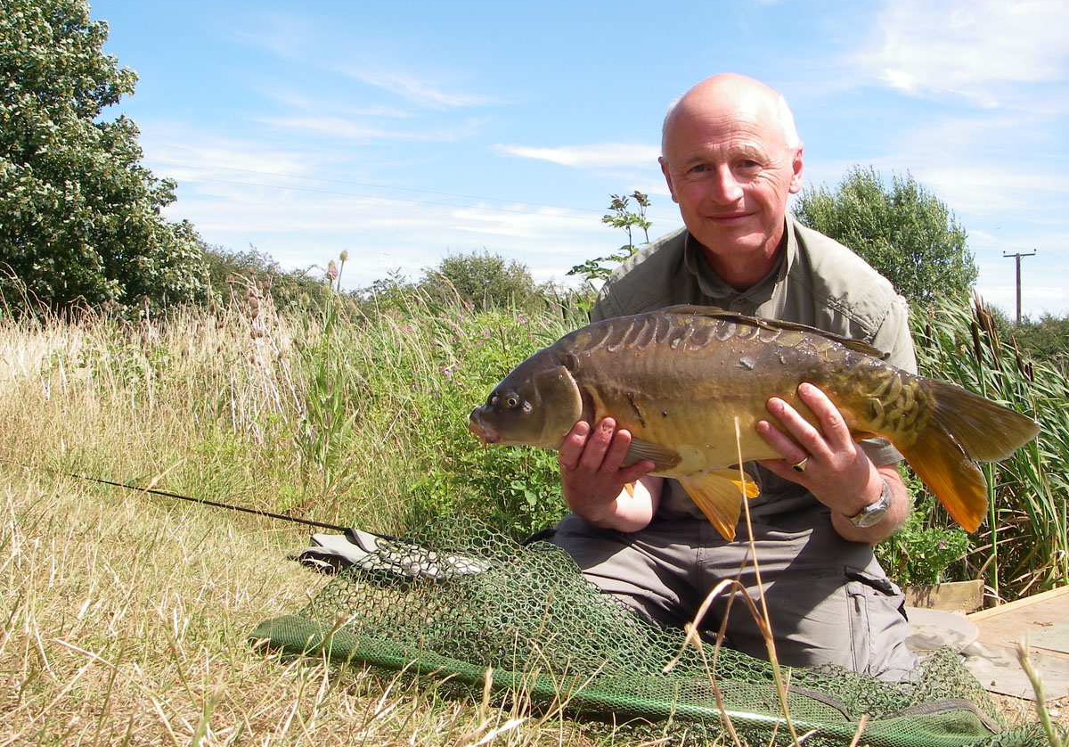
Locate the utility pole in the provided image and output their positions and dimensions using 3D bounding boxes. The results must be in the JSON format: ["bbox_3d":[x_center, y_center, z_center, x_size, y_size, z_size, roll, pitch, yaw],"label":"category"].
[{"bbox_3d":[30.900,-4.350,75.000,2.050,7.300,0.270,1,1,39],"label":"utility pole"}]

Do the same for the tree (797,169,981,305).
[{"bbox_3d":[8.650,-2.600,29.000,4.700,5.100,4.400,0,1,14],"label":"tree"}]

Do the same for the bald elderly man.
[{"bbox_3d":[0.275,-0.005,1.580,0.550,0.790,0.860,0,1,7],"label":"bald elderly man"}]

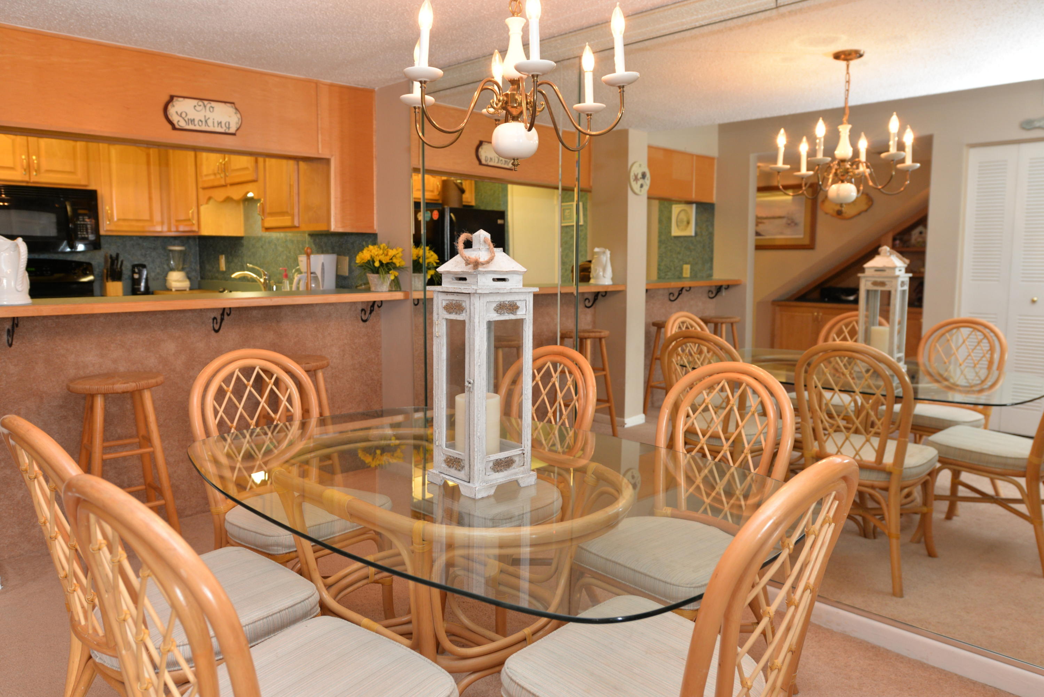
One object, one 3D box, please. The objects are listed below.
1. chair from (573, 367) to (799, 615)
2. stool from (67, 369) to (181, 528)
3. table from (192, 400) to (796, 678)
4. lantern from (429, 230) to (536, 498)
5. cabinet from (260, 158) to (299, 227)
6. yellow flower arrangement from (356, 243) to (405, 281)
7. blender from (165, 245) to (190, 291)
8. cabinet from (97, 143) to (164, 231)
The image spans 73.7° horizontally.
[{"bbox_3d":[0.480,0.539,2.020,0.494,0.973,0.603,6,10,41],"label":"chair"},{"bbox_3d":[-1.763,0.517,3.075,0.395,0.753,0.395,-7,10,-44],"label":"stool"},{"bbox_3d":[-0.142,0.675,1.822,1.047,0.753,1.610,-7,10,-44],"label":"table"},{"bbox_3d":[-0.095,0.021,1.643,0.186,0.593,0.186,-7,10,-44],"label":"lantern"},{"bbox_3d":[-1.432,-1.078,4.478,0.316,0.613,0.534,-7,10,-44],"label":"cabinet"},{"bbox_3d":[-0.817,-0.485,4.019,0.267,0.247,0.267,0,7,0],"label":"yellow flower arrangement"},{"bbox_3d":[-2.841,-0.663,5.746,0.173,0.366,0.188,-7,10,-44],"label":"blender"},{"bbox_3d":[-3.149,-1.234,5.483,0.454,0.692,0.316,-7,10,-44],"label":"cabinet"}]

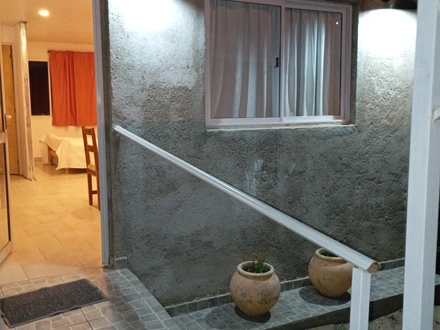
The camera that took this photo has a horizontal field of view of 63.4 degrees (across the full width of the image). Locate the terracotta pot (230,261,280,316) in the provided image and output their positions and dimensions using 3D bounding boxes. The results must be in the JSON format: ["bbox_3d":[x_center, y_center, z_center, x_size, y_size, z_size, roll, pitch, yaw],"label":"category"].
[{"bbox_3d":[0.263,0.928,2.625,0.373,0.347,0.373,-1,7,0],"label":"terracotta pot"}]

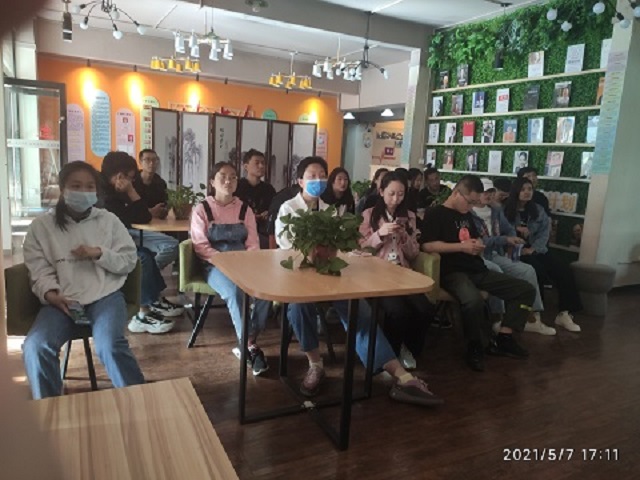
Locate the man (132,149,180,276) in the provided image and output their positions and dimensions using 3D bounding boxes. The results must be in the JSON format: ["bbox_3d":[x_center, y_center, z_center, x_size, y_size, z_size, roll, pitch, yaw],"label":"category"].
[{"bbox_3d":[-1.455,-0.132,4.139,0.500,1.230,0.740,-1,10,-26],"label":"man"}]

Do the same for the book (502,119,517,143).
[{"bbox_3d":[2.260,-1.287,5.703,0.030,0.258,0.183,-2,11,-29],"label":"book"}]

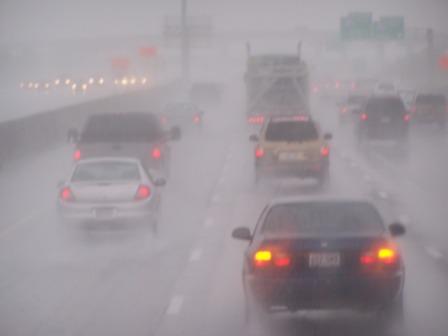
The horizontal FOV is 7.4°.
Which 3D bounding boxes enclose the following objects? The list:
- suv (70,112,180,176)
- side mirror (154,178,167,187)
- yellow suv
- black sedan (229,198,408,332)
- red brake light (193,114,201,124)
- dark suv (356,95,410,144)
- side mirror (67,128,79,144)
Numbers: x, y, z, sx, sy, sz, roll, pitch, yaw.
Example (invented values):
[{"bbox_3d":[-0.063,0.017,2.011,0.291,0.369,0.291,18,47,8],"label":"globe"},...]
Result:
[{"bbox_3d":[-2.363,-0.337,81.000,2.100,1.930,5.750,-1,2,1],"label":"suv"},{"bbox_3d":[-1.170,0.272,64.100,0.210,0.150,0.120,-1,2,1],"label":"side mirror"},{"bbox_3d":[1.717,-0.508,87.200,1.820,1.730,4.450,-1,2,1],"label":"yellow suv"},{"bbox_3d":[1.060,1.040,38.050,1.760,1.410,4.500,-1,2,1],"label":"black sedan"},{"bbox_3d":[-1.145,-2.042,146.000,0.290,0.330,0.160,-1,2,1],"label":"red brake light"},{"bbox_3d":[6.133,-1.882,132.300,1.830,1.750,4.600,-1,2,1],"label":"dark suv"},{"bbox_3d":[-3.545,-0.742,81.700,0.250,0.350,0.160,-1,2,1],"label":"side mirror"}]

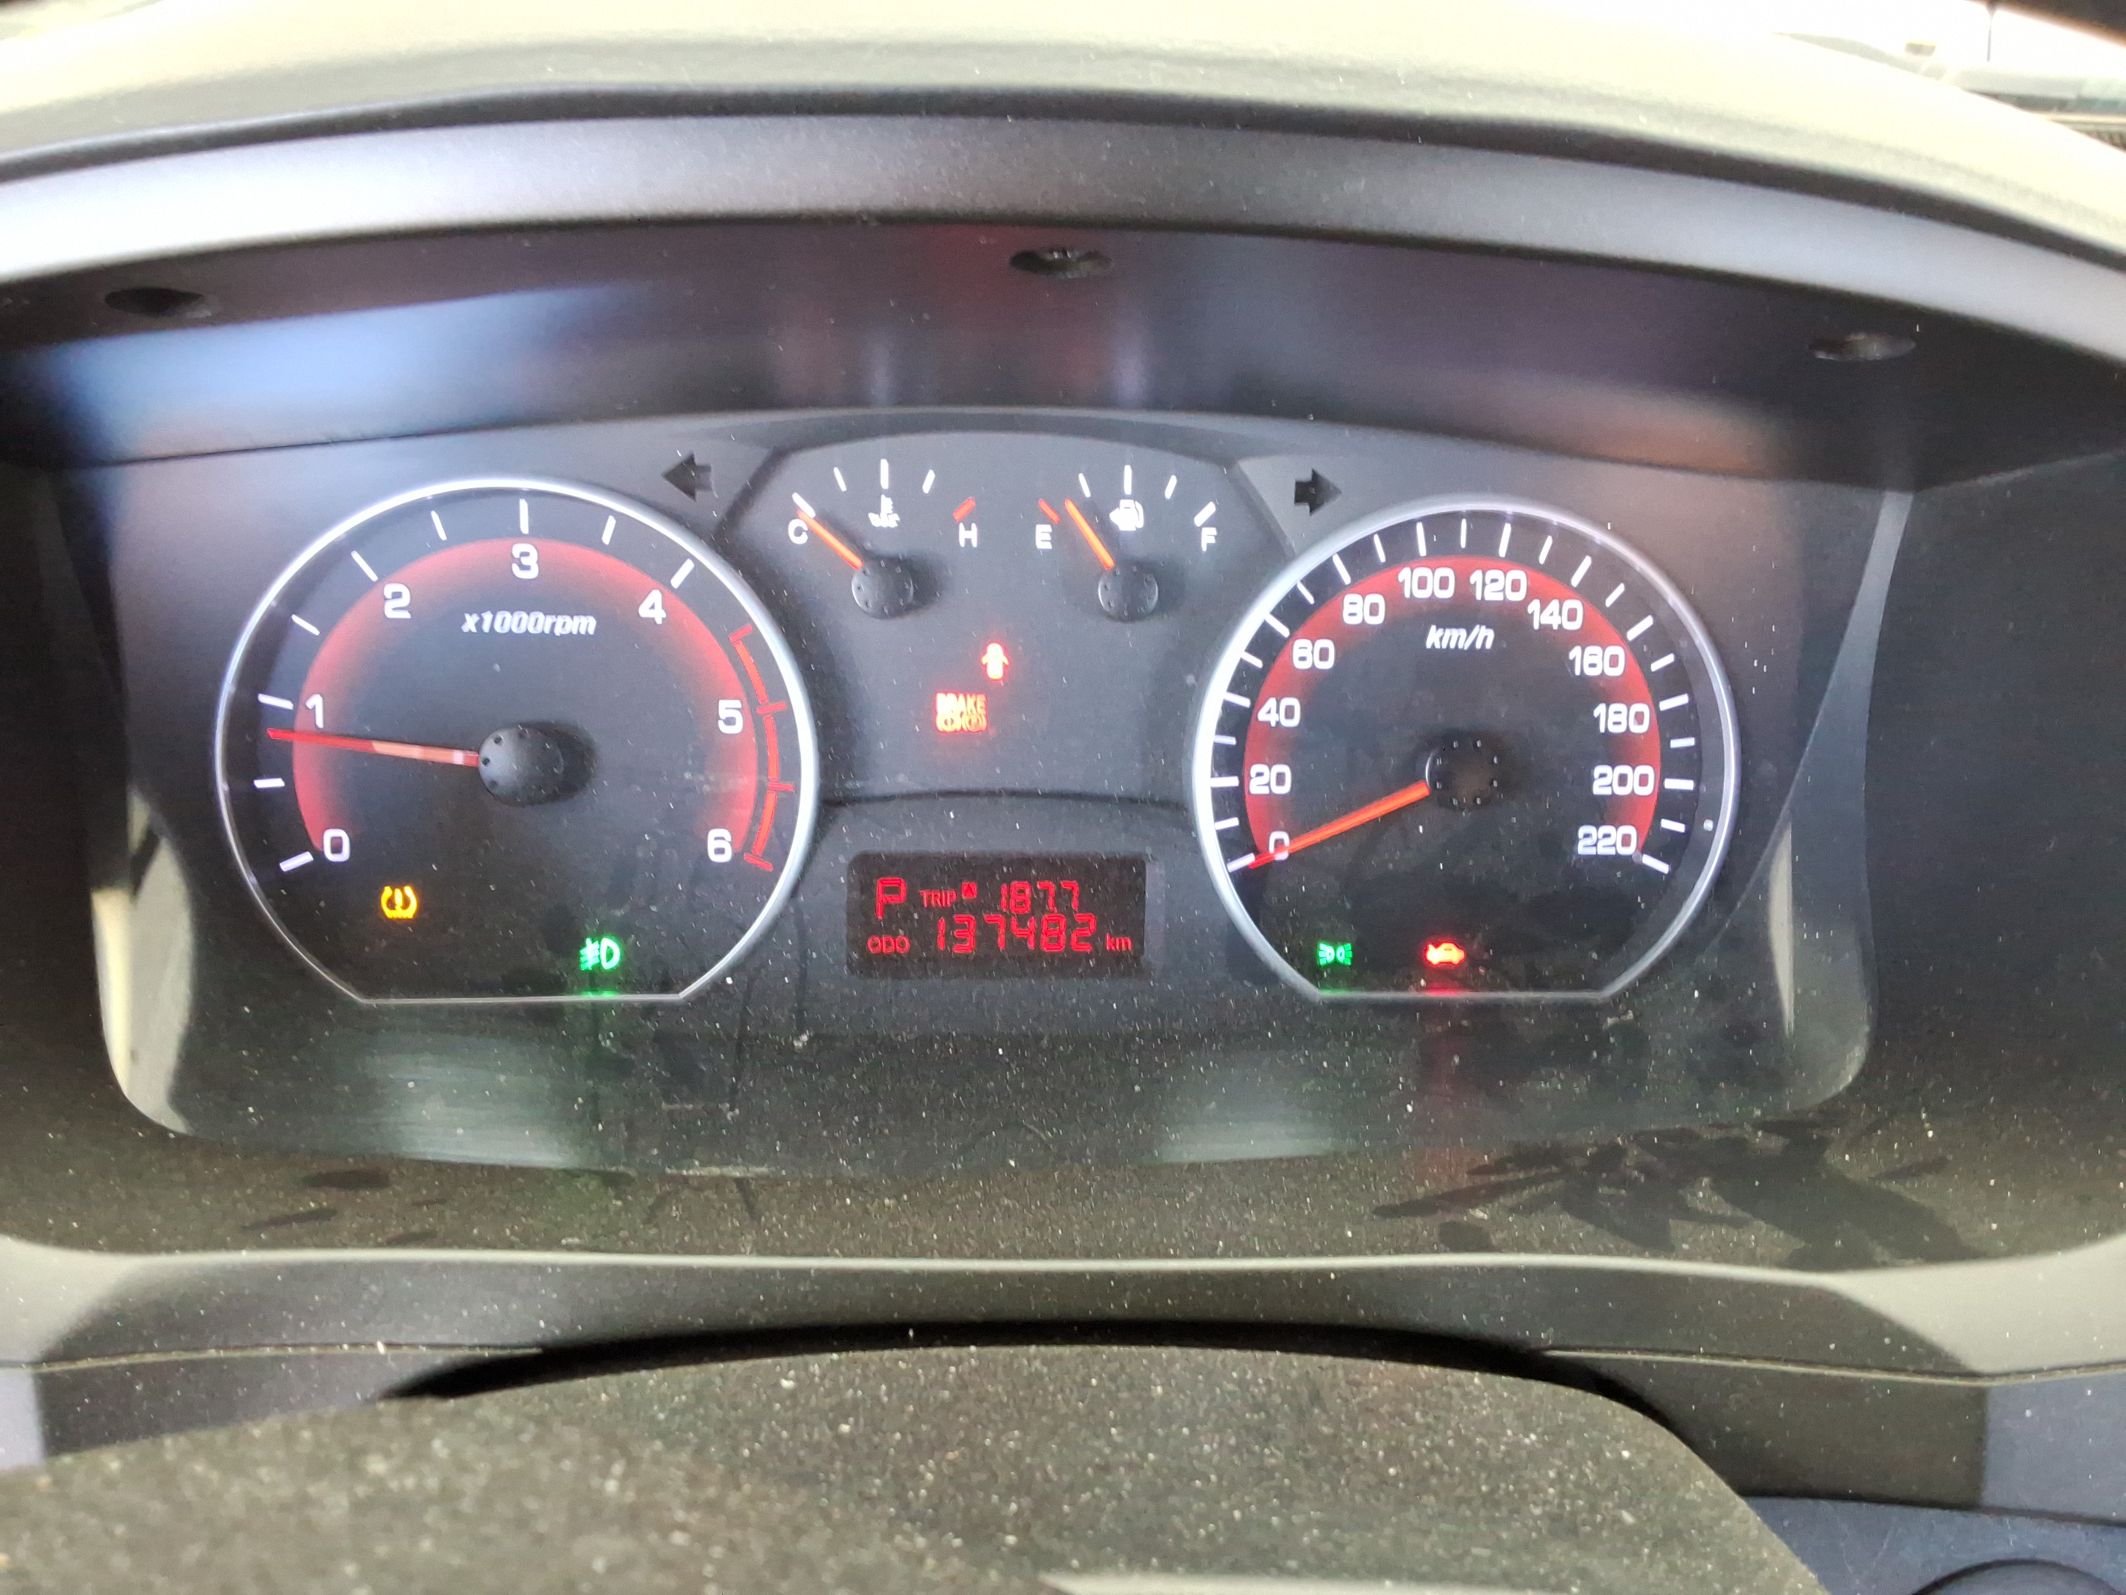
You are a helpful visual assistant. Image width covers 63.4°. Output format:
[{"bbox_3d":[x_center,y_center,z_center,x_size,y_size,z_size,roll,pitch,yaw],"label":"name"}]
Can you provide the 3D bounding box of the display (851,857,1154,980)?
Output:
[{"bbox_3d":[-0.013,0.023,0.339,0.058,0.024,0.007,0,7,-6],"label":"display"}]

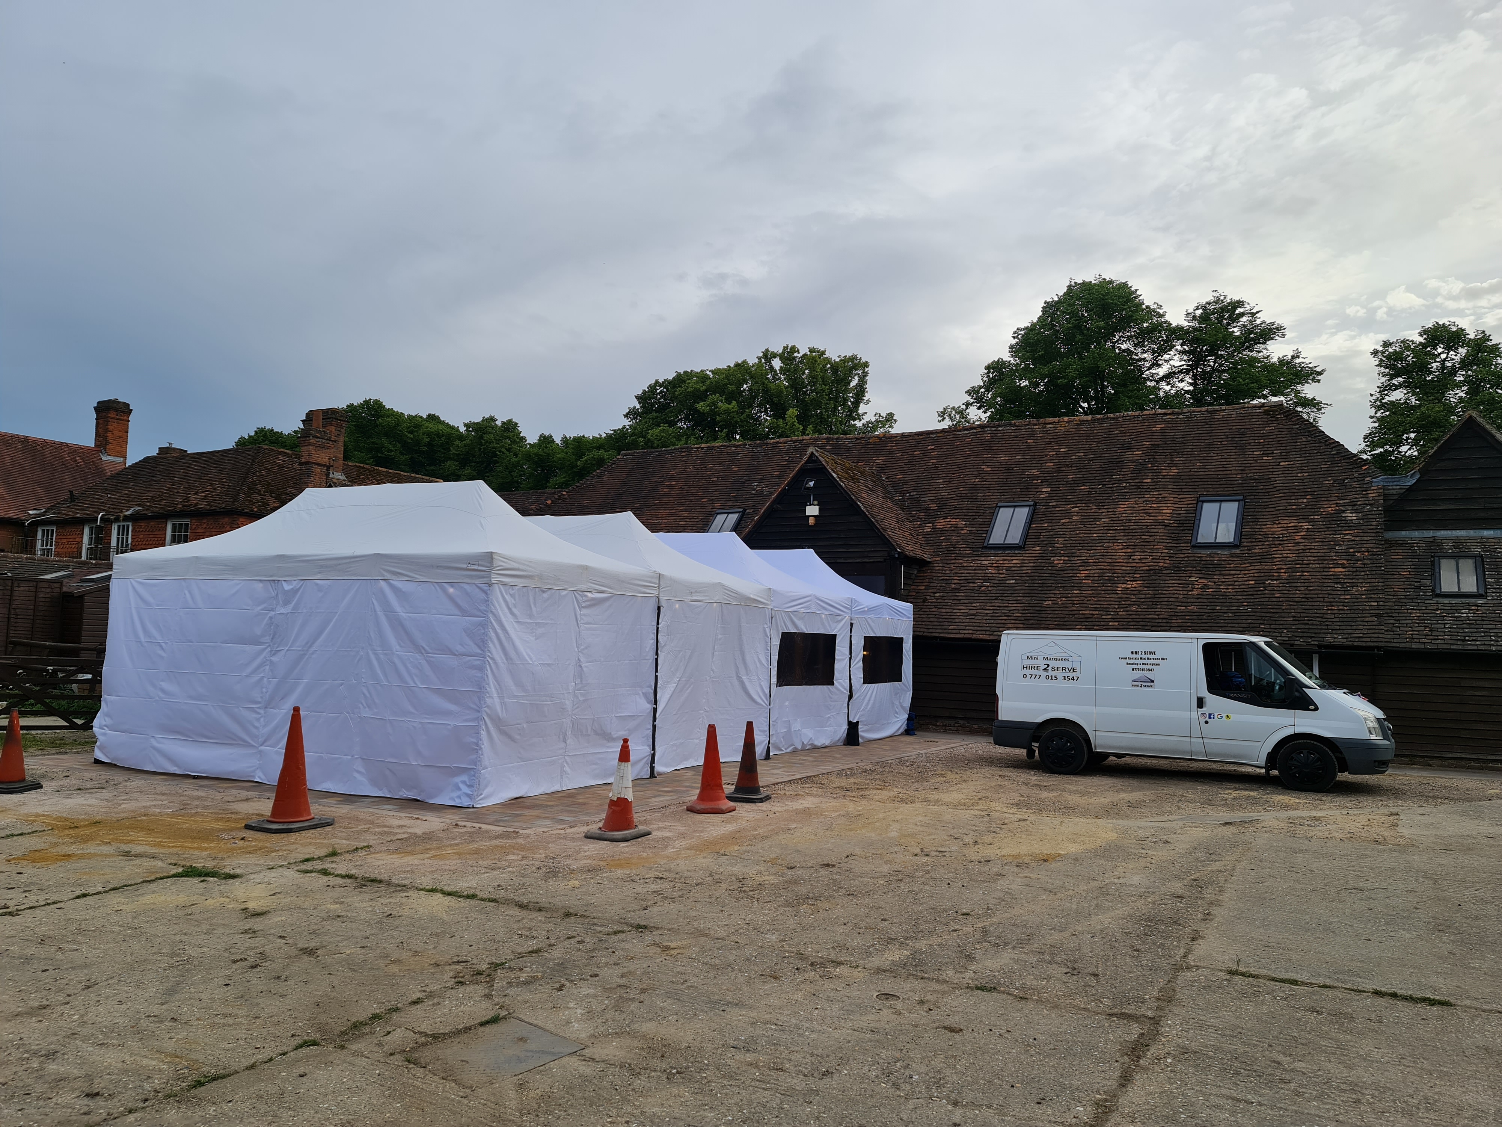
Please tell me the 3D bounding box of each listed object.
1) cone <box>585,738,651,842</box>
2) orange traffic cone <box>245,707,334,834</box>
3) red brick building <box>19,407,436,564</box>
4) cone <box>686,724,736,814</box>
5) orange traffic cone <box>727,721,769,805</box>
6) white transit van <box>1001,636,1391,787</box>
[{"bbox_3d":[-1.063,1.818,8.842,0.420,0.780,0.420,-2,-6,37],"label":"cone"},{"bbox_3d":[-3.847,1.699,9.106,0.560,0.985,0.560,-3,-6,45],"label":"orange traffic cone"},{"bbox_3d":[-16.838,-0.260,38.036,10.529,8.900,10.500,-1,-5,28],"label":"red brick building"},{"bbox_3d":[-0.378,1.956,10.423,0.460,0.790,0.420,2,-5,-2],"label":"cone"},{"bbox_3d":[-0.009,2.032,11.230,0.400,0.785,0.400,0,-5,15],"label":"orange traffic cone"},{"bbox_3d":[5.905,1.893,14.630,4.860,1.970,2.060,-1,-5,31],"label":"white transit van"}]

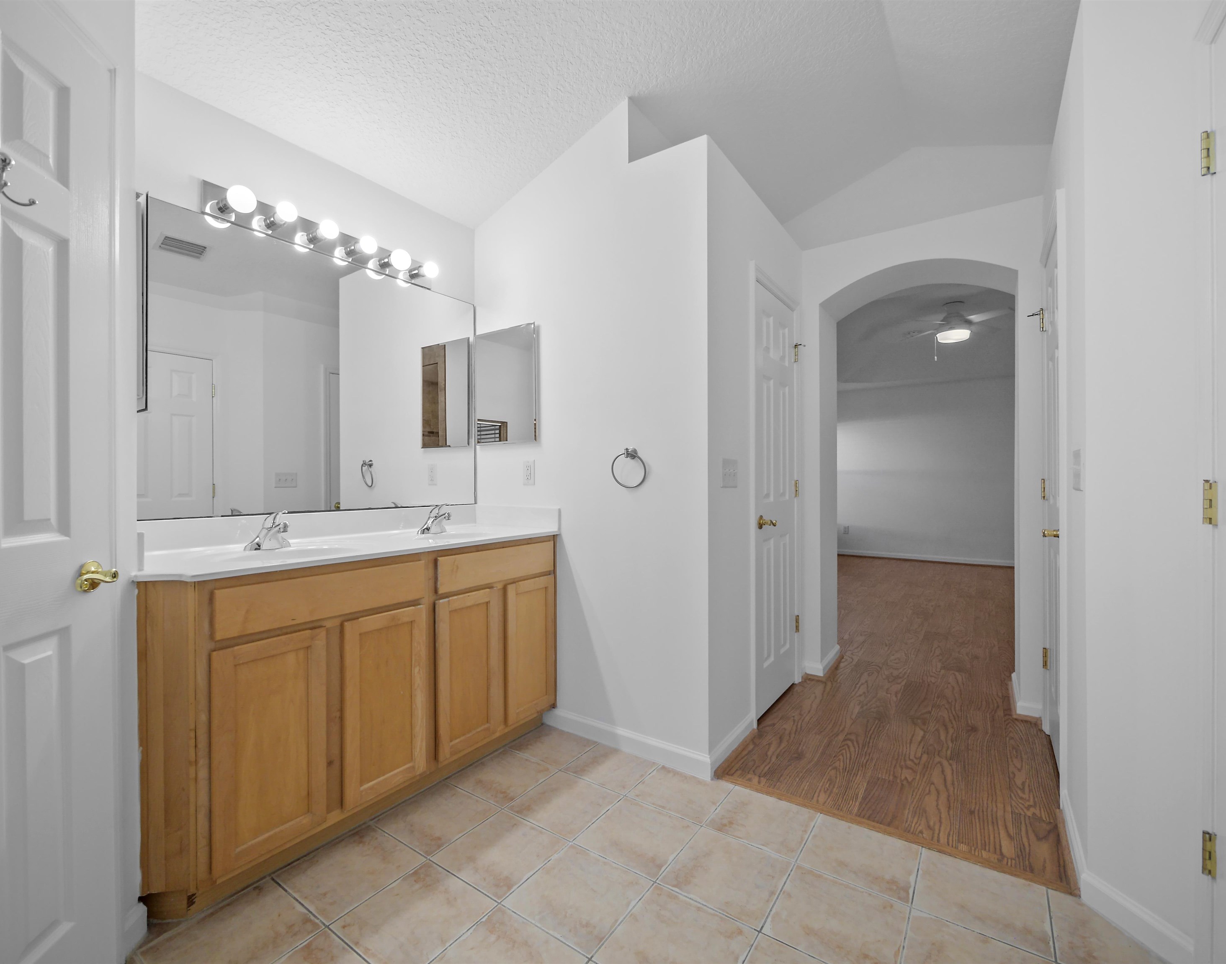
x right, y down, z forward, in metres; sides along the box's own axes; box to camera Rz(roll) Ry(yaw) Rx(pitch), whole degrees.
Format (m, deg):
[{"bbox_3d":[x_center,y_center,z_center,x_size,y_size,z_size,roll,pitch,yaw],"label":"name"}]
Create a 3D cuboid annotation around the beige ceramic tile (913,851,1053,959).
[{"bbox_3d":[1.012,1.150,1.432,0.300,0.010,0.285,0,0,35],"label":"beige ceramic tile"}]

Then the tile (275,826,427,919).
[{"bbox_3d":[-0.774,1.150,1.545,0.300,0.010,0.300,0,0,35],"label":"tile"}]

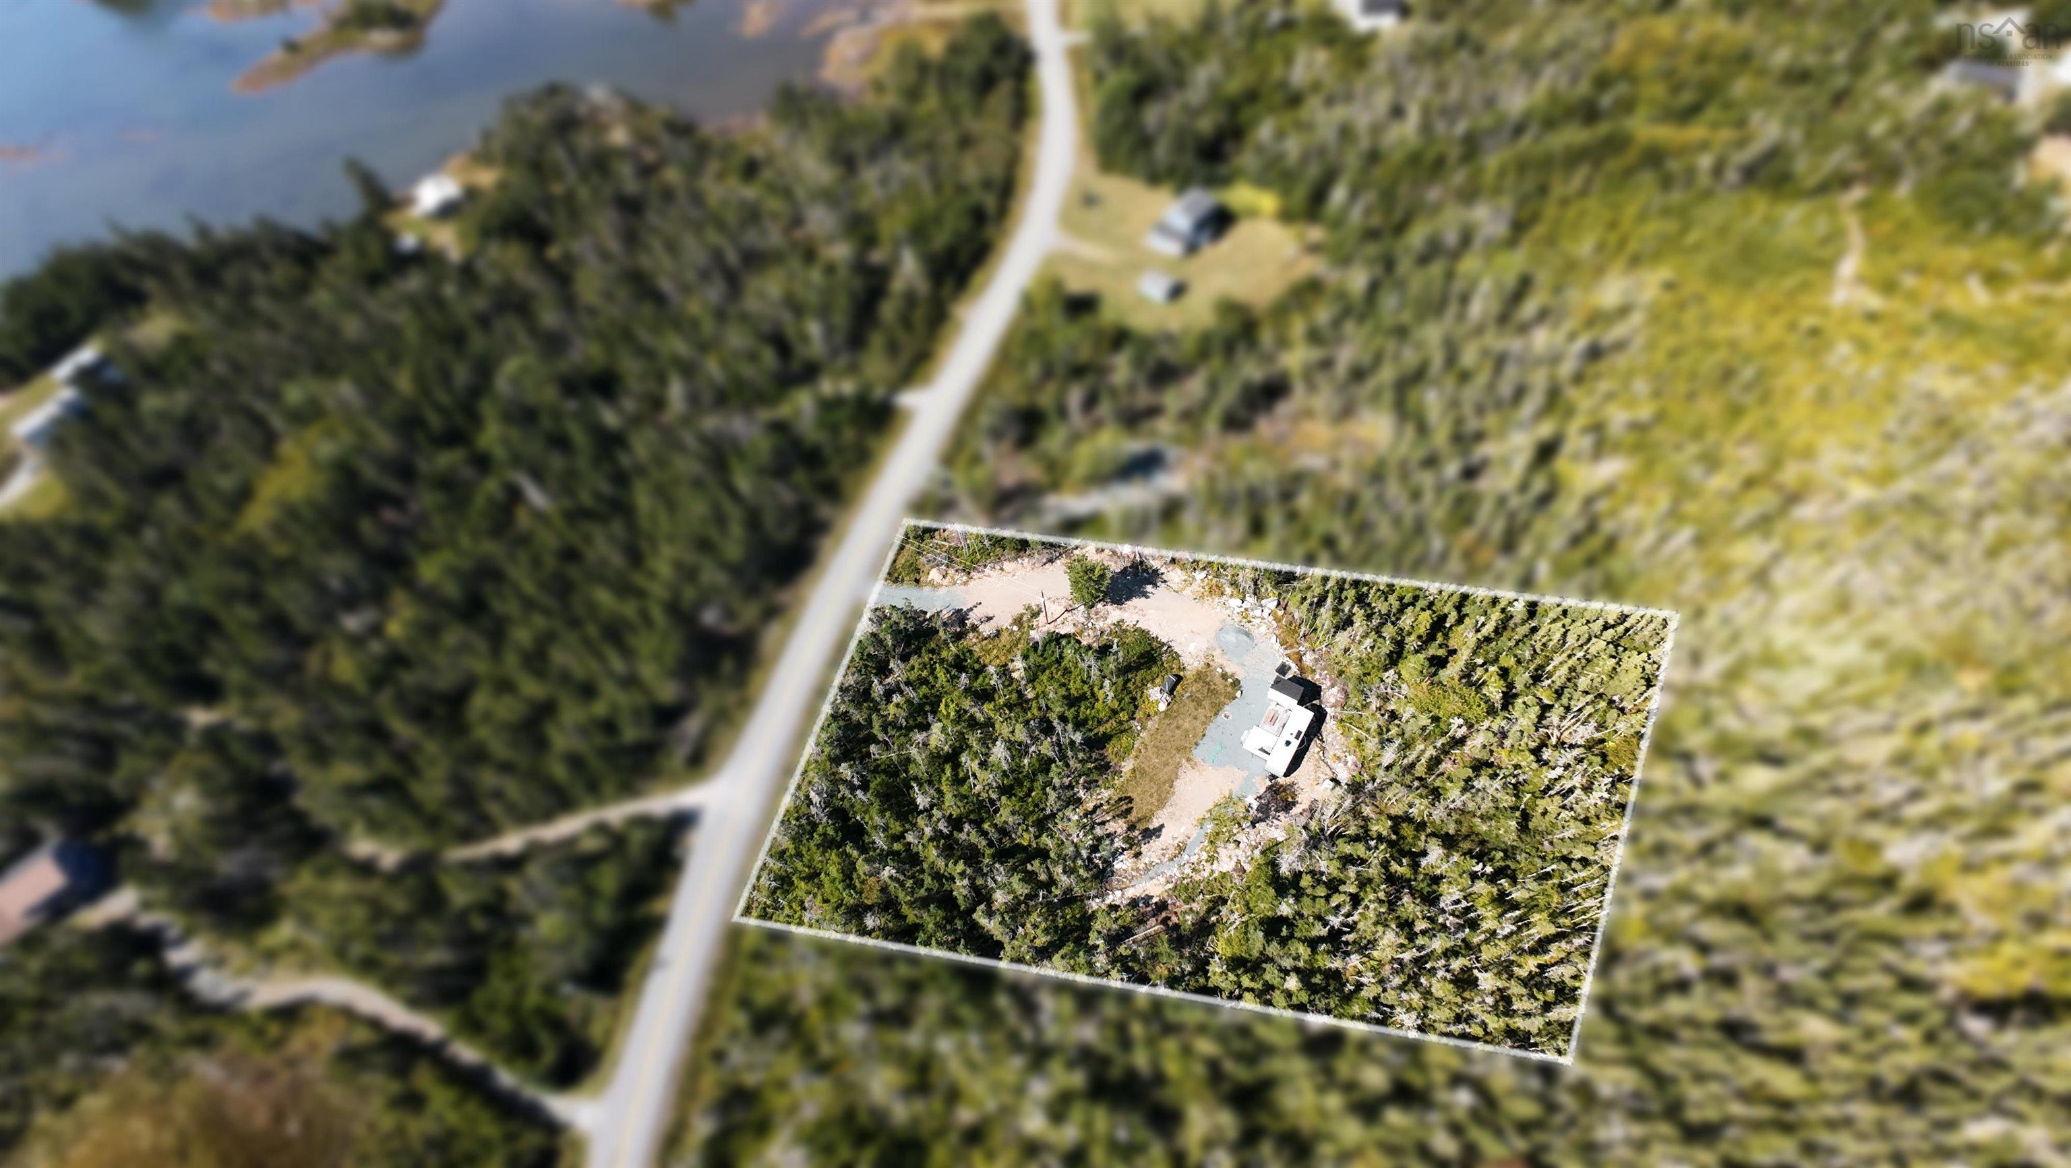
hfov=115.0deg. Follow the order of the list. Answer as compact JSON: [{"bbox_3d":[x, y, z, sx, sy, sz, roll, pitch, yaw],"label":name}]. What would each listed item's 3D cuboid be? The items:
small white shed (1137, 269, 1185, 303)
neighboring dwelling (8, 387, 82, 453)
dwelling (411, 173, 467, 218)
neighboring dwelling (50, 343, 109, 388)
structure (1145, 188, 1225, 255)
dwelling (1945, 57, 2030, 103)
[{"bbox_3d":[22.930,-55.520,123.030,5.600,2.900,4.400,33,68,17],"label":"small white shed"},{"bbox_3d":[-174.960,-29.470,117.040,3.700,2.800,9.600,22,66,12],"label":"neighboring dwelling"},{"bbox_3d":[-129.250,-83.990,142.980,6.700,4.400,7.600,29,67,15],"label":"dwelling"},{"bbox_3d":[-178.050,-40.530,122.810,3.500,2.800,7.000,22,66,12],"label":"neighboring dwelling"},{"bbox_3d":[29.610,-71.120,129.690,8.000,5.000,12.000,33,68,17],"label":"structure"},{"bbox_3d":[210.840,-111.780,146.300,10.500,4.300,7.800,18,65,10],"label":"dwelling"}]

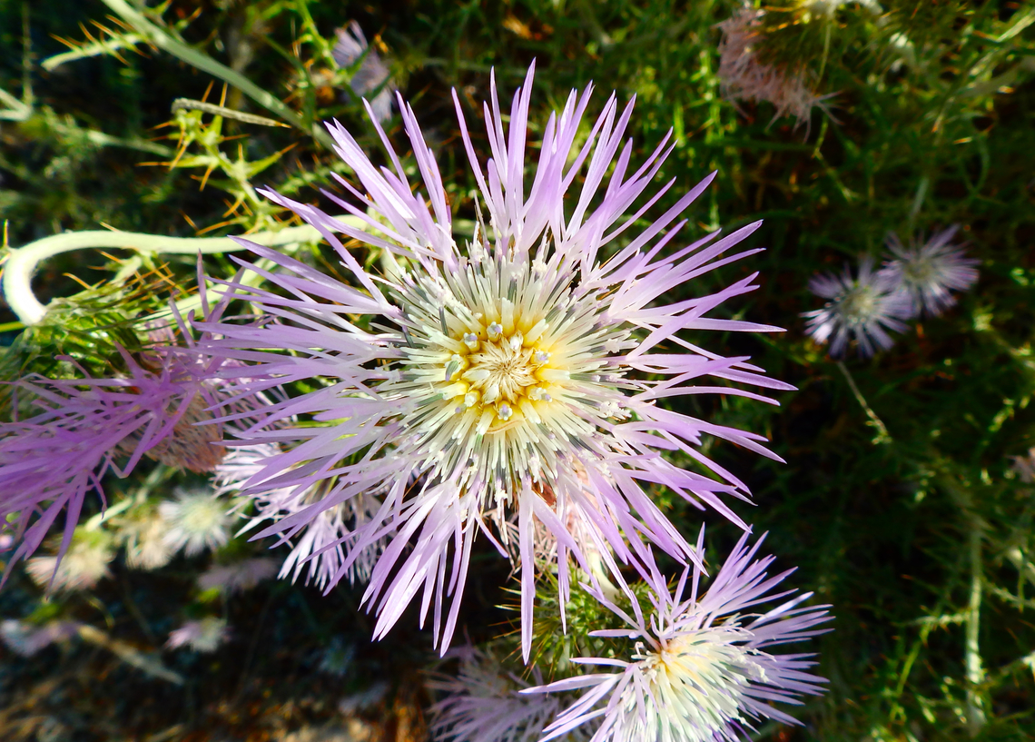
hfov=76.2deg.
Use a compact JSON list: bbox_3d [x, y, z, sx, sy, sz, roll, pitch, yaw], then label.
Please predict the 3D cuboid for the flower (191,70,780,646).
[{"bbox_3d":[-0.003,-0.001,0.085,0.067,0.028,0.067,0,87,0],"label":"flower"}]

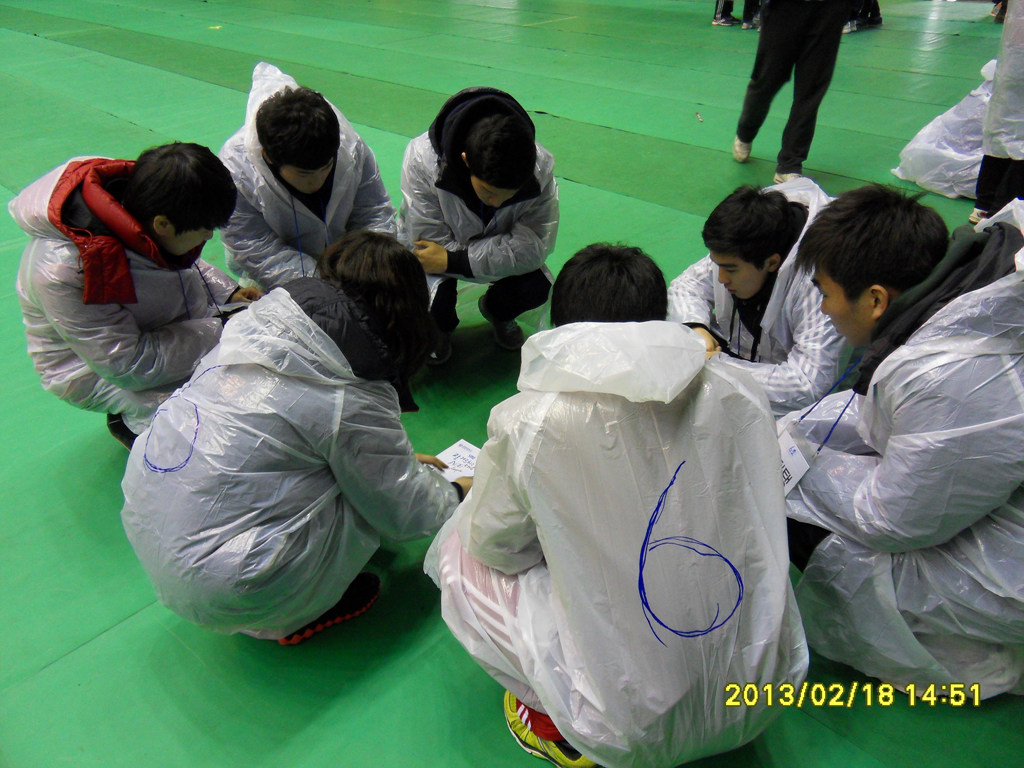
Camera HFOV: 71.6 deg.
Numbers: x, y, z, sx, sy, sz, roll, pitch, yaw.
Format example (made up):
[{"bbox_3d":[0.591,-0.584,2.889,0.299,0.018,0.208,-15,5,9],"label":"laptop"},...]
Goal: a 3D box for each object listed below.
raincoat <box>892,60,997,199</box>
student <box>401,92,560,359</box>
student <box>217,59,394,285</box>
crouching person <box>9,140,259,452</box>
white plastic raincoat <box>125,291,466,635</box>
[{"bbox_3d":[2.408,-1.390,3.817,0.640,0.660,0.600,-9,35,-12],"label":"raincoat"},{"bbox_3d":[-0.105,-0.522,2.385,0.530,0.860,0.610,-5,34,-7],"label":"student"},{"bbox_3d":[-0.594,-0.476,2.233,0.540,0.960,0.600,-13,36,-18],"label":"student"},{"bbox_3d":[-0.952,-0.224,1.954,0.620,0.860,0.540,9,35,14],"label":"crouching person"},{"bbox_3d":[-0.428,0.170,1.488,0.660,0.680,0.530,-27,42,-34],"label":"white plastic raincoat"}]

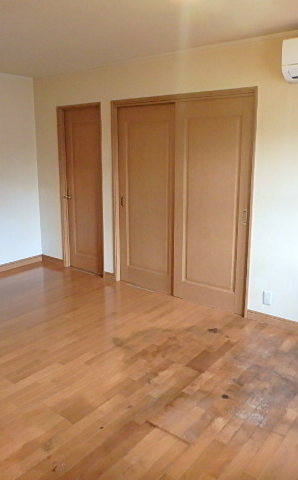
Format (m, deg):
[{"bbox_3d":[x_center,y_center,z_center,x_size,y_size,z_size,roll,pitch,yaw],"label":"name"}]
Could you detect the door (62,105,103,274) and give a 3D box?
[{"bbox_3d":[-0.769,-0.576,4.802,0.690,2.000,0.045,10,16,37],"label":"door"}]

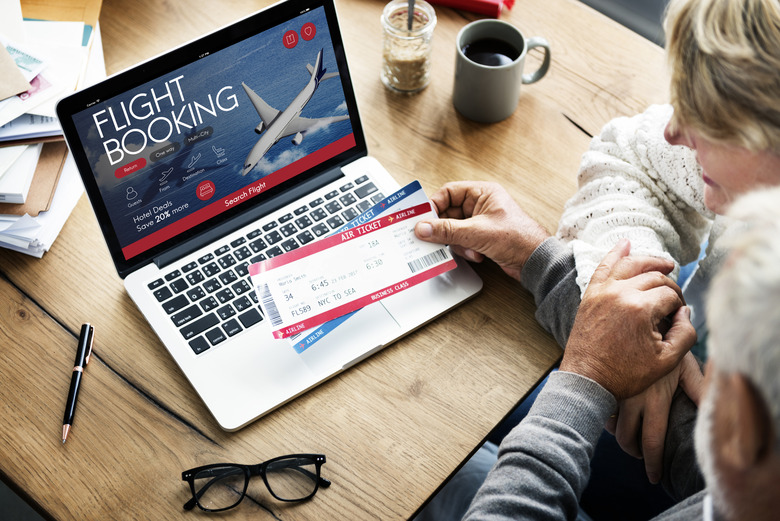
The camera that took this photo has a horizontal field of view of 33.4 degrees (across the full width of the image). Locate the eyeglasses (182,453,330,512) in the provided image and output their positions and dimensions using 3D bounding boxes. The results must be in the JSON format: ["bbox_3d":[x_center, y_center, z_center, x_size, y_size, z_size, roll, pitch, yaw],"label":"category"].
[{"bbox_3d":[-0.125,0.208,1.214,0.138,0.028,0.047,-6,71,-3],"label":"eyeglasses"}]

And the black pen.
[{"bbox_3d":[-0.308,0.119,1.277,0.013,0.011,0.136,3,54,-1],"label":"black pen"}]

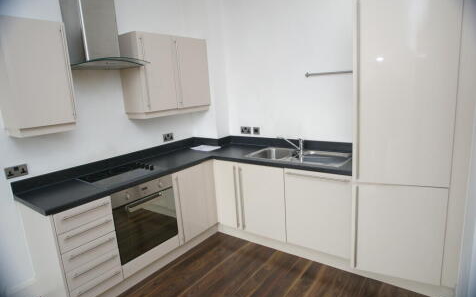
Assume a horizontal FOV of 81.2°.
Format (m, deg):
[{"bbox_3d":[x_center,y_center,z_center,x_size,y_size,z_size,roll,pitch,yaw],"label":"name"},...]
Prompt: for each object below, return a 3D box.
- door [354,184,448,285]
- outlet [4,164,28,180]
[{"bbox_3d":[1.142,0.609,2.015,0.592,0.720,0.030,1,12,23],"label":"door"},{"bbox_3d":[-1.650,0.175,2.077,0.012,0.087,0.147,5,14,36],"label":"outlet"}]

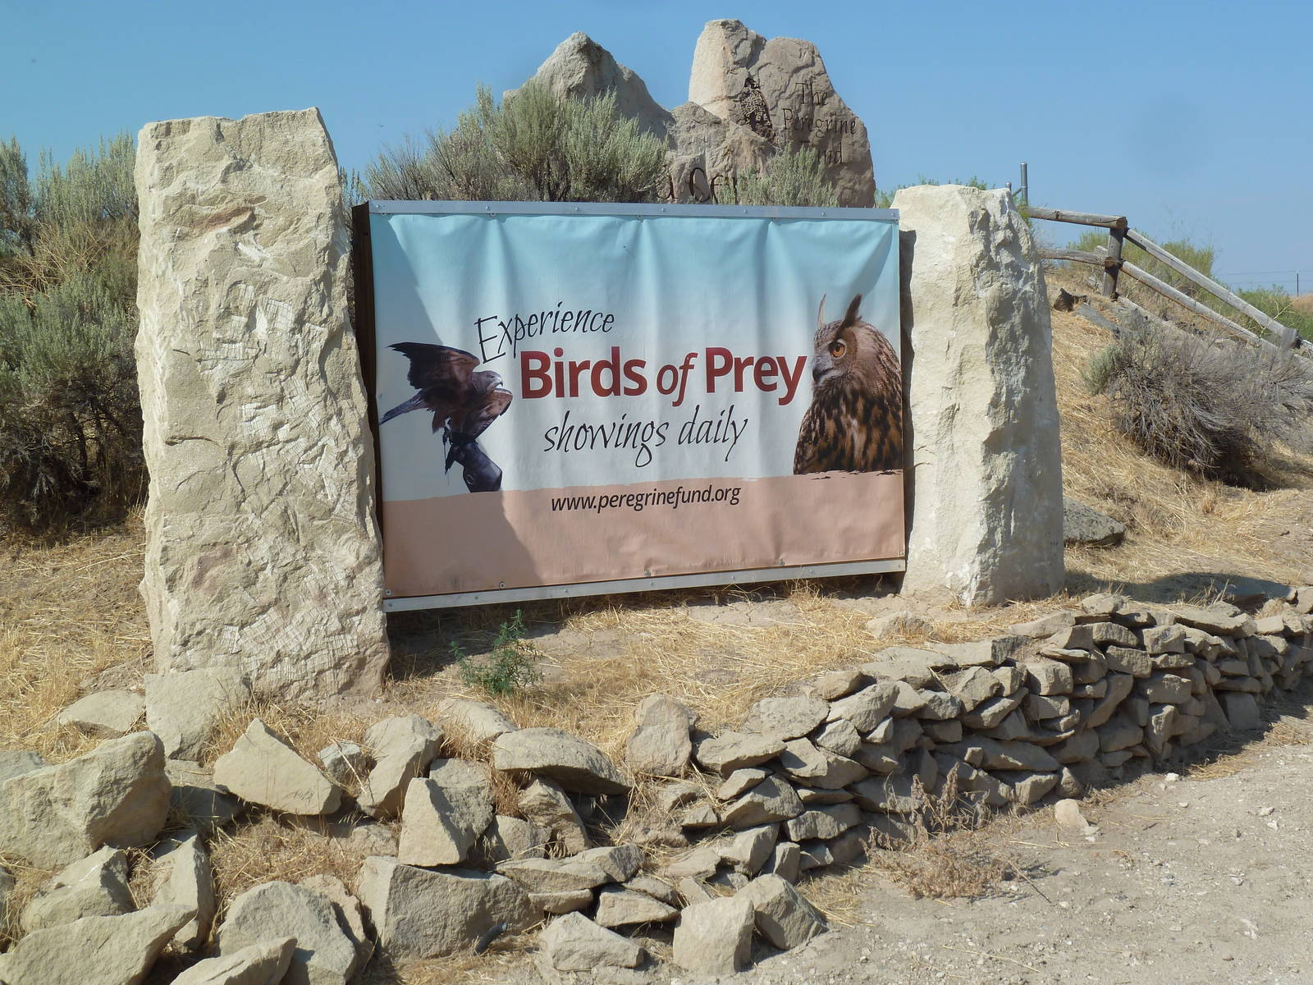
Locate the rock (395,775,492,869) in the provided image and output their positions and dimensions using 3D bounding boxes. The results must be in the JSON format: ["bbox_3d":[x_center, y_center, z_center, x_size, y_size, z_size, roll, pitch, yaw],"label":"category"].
[{"bbox_3d":[-0.616,0.958,6.080,0.260,0.235,0.220,-2,4,-6],"label":"rock"}]

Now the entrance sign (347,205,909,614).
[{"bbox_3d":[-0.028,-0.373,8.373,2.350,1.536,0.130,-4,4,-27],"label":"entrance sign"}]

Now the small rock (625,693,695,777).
[{"bbox_3d":[0.011,0.747,6.420,0.200,0.230,0.160,-2,4,0],"label":"small rock"}]

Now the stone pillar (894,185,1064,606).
[{"bbox_3d":[1.382,-0.436,9.102,0.460,1.780,0.580,-4,4,-27],"label":"stone pillar"}]

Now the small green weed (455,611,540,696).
[{"bbox_3d":[-0.557,0.565,7.350,0.290,0.275,0.260,-1,4,0],"label":"small green weed"}]

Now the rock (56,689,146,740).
[{"bbox_3d":[-1.944,0.777,7.300,0.300,0.130,0.240,-2,4,-10],"label":"rock"}]

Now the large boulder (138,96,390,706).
[{"bbox_3d":[-1.409,-0.298,7.310,0.730,1.980,0.430,-4,4,-27],"label":"large boulder"}]

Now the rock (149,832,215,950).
[{"bbox_3d":[-1.308,1.093,5.750,0.180,0.270,0.230,-2,4,-10],"label":"rock"}]

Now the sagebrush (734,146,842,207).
[{"bbox_3d":[0.846,-1.909,13.500,0.700,0.680,0.650,-1,4,0],"label":"sagebrush"}]

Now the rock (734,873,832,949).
[{"bbox_3d":[0.339,1.126,5.620,0.220,0.170,0.180,-3,4,-20],"label":"rock"}]

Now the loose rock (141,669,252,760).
[{"bbox_3d":[-1.562,0.752,7.100,0.360,0.290,0.240,-2,4,-15],"label":"loose rock"}]

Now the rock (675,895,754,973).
[{"bbox_3d":[0.151,1.156,5.450,0.190,0.180,0.160,0,4,12],"label":"rock"}]

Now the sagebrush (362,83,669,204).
[{"bbox_3d":[-0.899,-2.037,13.300,1.950,1.150,1.500,-1,4,0],"label":"sagebrush"}]

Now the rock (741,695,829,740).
[{"bbox_3d":[0.417,0.729,6.750,0.270,0.110,0.220,-2,4,-5],"label":"rock"}]

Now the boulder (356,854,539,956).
[{"bbox_3d":[-0.571,1.124,5.650,0.440,0.225,0.250,-3,4,-25],"label":"boulder"}]

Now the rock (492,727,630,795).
[{"bbox_3d":[-0.292,0.826,6.420,0.400,0.160,0.250,-2,4,-8],"label":"rock"}]

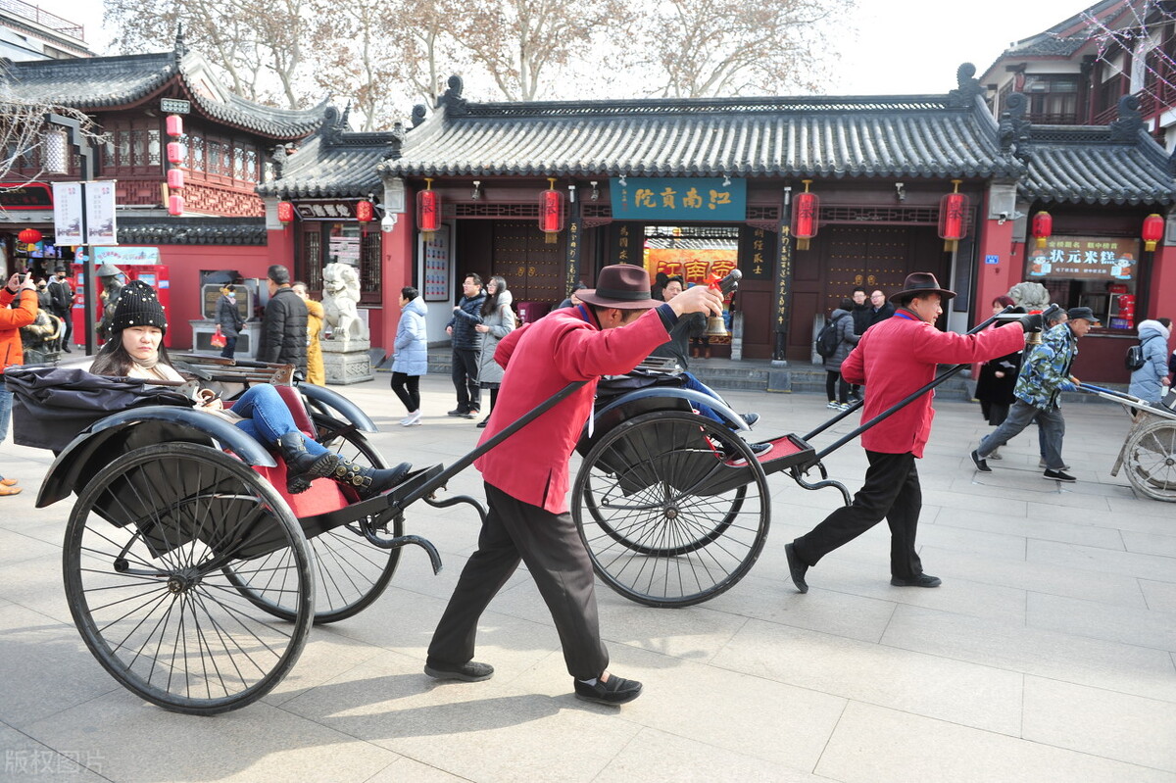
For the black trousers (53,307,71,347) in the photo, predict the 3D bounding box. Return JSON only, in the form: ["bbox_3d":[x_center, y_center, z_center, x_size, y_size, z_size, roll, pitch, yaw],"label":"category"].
[{"bbox_3d":[-10.829,-1.352,17.502,0.400,0.848,0.420,7,9,36],"label":"black trousers"}]

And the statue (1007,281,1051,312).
[{"bbox_3d":[6.110,-0.880,11.850,0.650,1.300,0.850,3,7,14],"label":"statue"}]

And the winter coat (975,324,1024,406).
[{"bbox_3d":[4.450,-0.297,9.200,0.430,0.920,0.520,1,7,-6],"label":"winter coat"}]

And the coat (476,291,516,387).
[{"bbox_3d":[-1.026,-0.572,9.505,0.400,1.108,0.500,-3,9,-34],"label":"coat"}]

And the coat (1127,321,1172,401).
[{"bbox_3d":[6.554,-0.343,9.900,0.430,0.960,0.500,1,7,-2],"label":"coat"}]

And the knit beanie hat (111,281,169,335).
[{"bbox_3d":[-1.799,-0.338,3.400,0.200,0.220,0.220,-4,8,-38],"label":"knit beanie hat"}]

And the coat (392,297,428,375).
[{"bbox_3d":[-2.033,-0.625,9.703,0.420,0.918,0.480,1,7,-2],"label":"coat"}]

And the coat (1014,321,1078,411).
[{"bbox_3d":[4.209,-0.234,7.800,0.500,0.800,0.520,21,15,26],"label":"coat"}]

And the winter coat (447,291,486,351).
[{"bbox_3d":[-1.456,-0.856,10.300,0.420,0.740,0.550,-3,8,-37],"label":"winter coat"}]

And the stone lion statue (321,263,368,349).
[{"bbox_3d":[-3.888,-1.348,13.500,0.580,1.373,0.780,3,7,14],"label":"stone lion statue"}]

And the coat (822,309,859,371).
[{"bbox_3d":[3.606,-0.734,12.038,0.400,0.916,0.500,-2,8,-25],"label":"coat"}]

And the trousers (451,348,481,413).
[{"bbox_3d":[-1.462,-0.151,10.213,0.330,0.830,0.400,-3,9,-34],"label":"trousers"}]

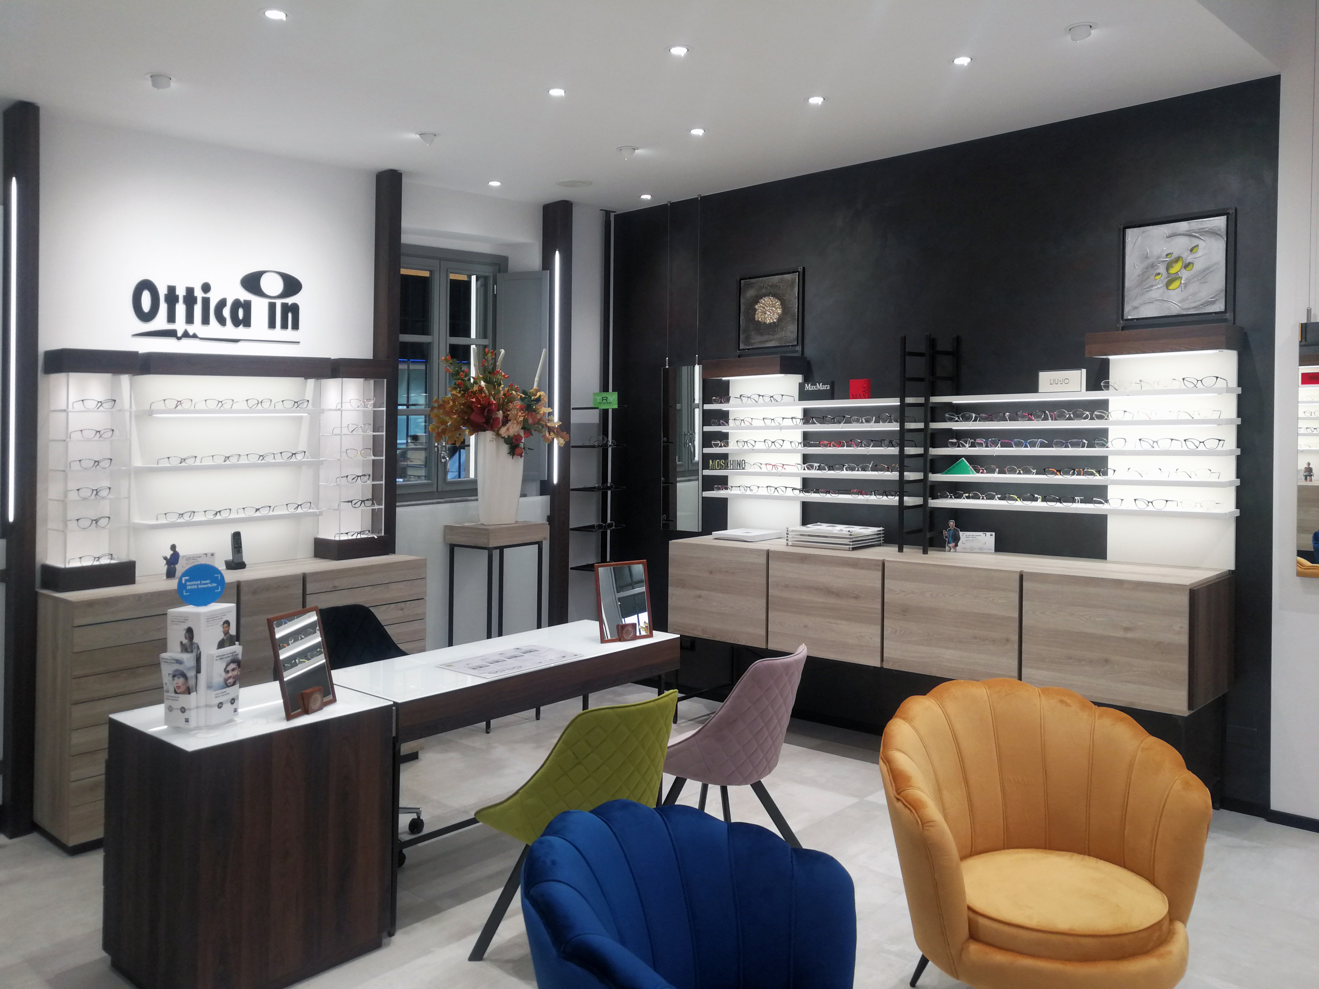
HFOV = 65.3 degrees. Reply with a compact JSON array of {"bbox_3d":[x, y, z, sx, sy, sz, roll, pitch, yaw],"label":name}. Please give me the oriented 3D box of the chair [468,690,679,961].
[{"bbox_3d":[-0.235,0.973,3.021,0.500,0.840,0.550,-3,4,-41],"label":"chair"}]

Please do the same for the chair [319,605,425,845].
[{"bbox_3d":[-1.173,0.919,3.910,0.550,0.890,0.520,2,3,42],"label":"chair"}]

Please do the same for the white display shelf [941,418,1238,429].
[{"bbox_3d":[1.773,-0.306,4.405,1.225,0.026,0.210,3,4,41],"label":"white display shelf"}]

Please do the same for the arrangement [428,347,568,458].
[{"bbox_3d":[-0.856,-0.489,5.460,0.730,0.580,0.600,-1,3,-9],"label":"arrangement"}]

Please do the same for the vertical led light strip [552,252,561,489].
[{"bbox_3d":[-0.597,-0.730,5.955,0.020,1.350,0.025,-3,4,-42],"label":"vertical led light strip"}]

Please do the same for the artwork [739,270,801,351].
[{"bbox_3d":[0.618,-1.028,5.777,0.410,0.410,0.040,2,3,41],"label":"artwork"}]

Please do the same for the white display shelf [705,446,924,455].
[{"bbox_3d":[0.774,-0.224,5.295,1.234,0.026,0.210,3,4,41],"label":"white display shelf"}]

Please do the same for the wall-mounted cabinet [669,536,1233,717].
[{"bbox_3d":[1.238,0.542,5.018,2.620,0.510,0.590,2,3,41],"label":"wall-mounted cabinet"}]

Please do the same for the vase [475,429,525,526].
[{"bbox_3d":[-0.899,-0.085,5.739,0.250,0.520,0.250,0,3,-10],"label":"vase"}]

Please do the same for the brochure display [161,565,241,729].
[{"bbox_3d":[-1.345,0.436,3.015,0.200,0.455,0.185,-2,3,-40],"label":"brochure display"}]

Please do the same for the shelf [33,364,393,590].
[{"bbox_3d":[-1.884,-0.083,4.573,0.240,0.870,1.500,2,3,41],"label":"shelf"}]

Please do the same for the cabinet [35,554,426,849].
[{"bbox_3d":[-1.827,0.831,4.610,1.541,0.962,0.460,-3,4,-44],"label":"cabinet"}]

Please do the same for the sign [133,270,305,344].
[{"bbox_3d":[-1.960,-0.859,4.612,0.765,0.335,0.020,-3,4,-42],"label":"sign"}]

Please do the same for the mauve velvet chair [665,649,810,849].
[{"bbox_3d":[0.242,0.925,3.566,0.550,0.840,0.500,2,4,38],"label":"mauve velvet chair"}]

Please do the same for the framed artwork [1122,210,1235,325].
[{"bbox_3d":[2.202,-0.958,4.402,0.420,0.415,0.040,2,3,41],"label":"framed artwork"}]

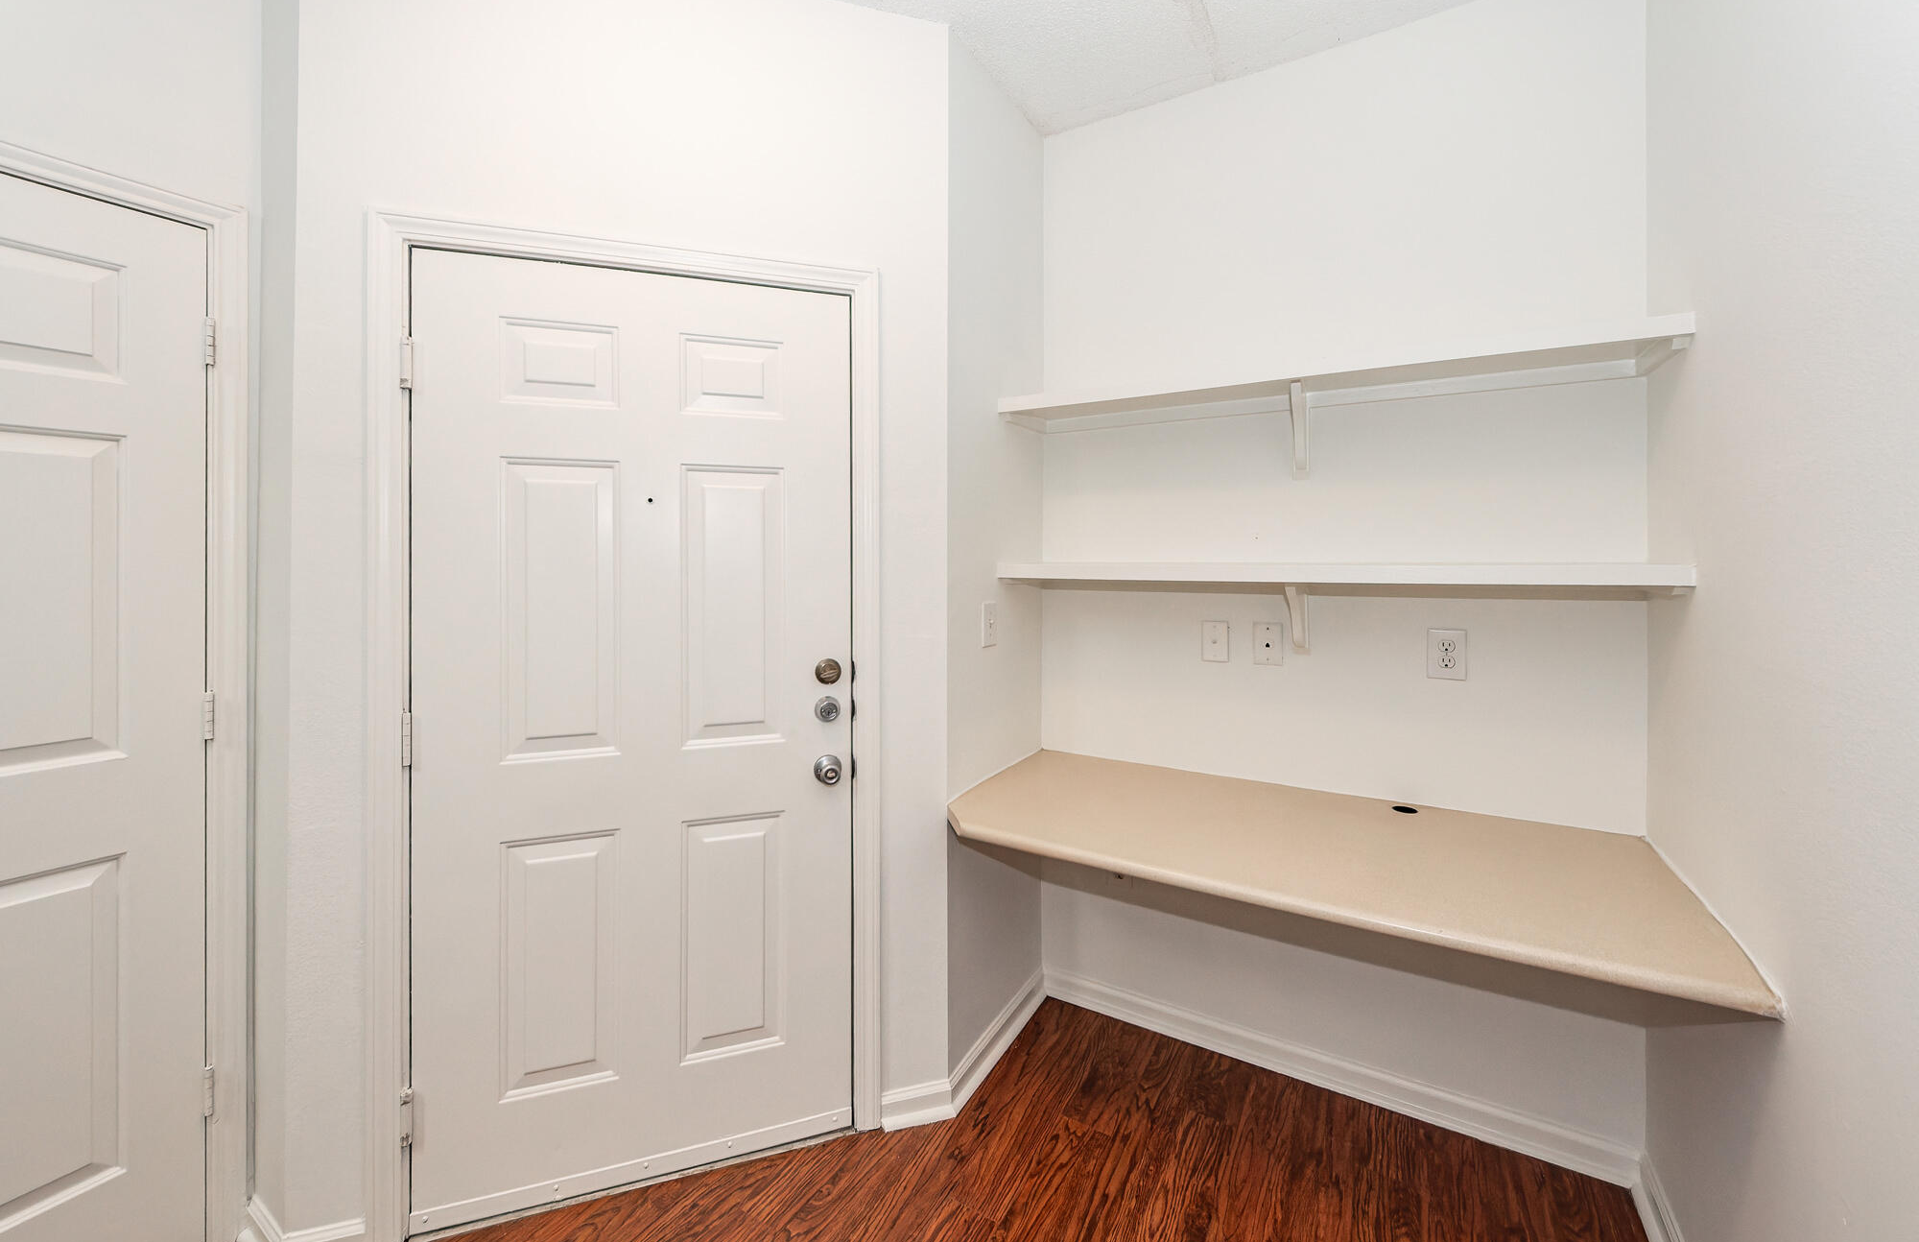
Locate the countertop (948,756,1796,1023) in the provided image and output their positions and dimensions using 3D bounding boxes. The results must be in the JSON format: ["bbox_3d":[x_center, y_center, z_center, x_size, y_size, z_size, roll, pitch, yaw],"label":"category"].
[{"bbox_3d":[0.725,0.492,1.483,1.360,0.042,0.600,2,4,32],"label":"countertop"}]

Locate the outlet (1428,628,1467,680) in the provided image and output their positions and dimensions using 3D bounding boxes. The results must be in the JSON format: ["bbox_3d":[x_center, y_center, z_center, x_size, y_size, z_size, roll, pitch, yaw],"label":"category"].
[{"bbox_3d":[1.203,0.082,1.577,0.078,0.122,0.008,1,3,29],"label":"outlet"}]

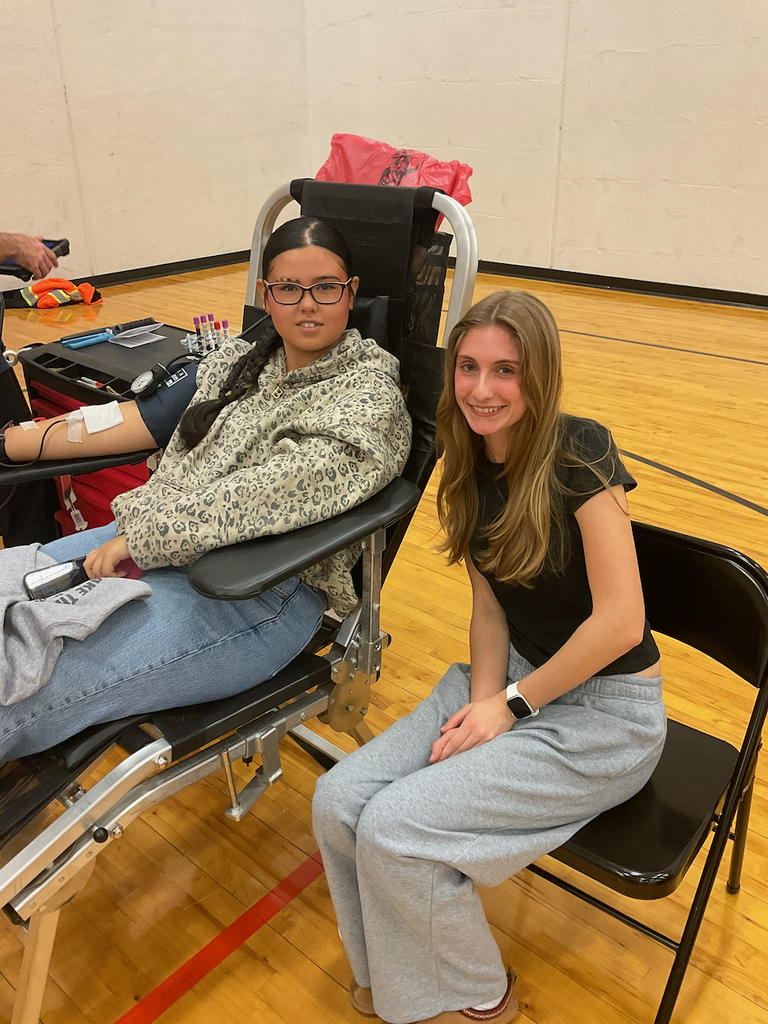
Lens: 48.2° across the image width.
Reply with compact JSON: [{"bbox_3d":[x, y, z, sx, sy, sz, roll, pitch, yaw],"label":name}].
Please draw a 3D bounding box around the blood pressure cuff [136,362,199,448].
[{"bbox_3d":[-0.381,-0.197,1.590,0.108,0.108,0.140,23,56,40],"label":"blood pressure cuff"}]

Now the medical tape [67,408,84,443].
[{"bbox_3d":[-0.544,-0.154,1.515,0.026,0.020,0.066,0,64,-15],"label":"medical tape"}]

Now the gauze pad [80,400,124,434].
[{"bbox_3d":[-0.475,-0.159,1.447,0.065,0.010,0.054,-15,60,-13],"label":"gauze pad"}]

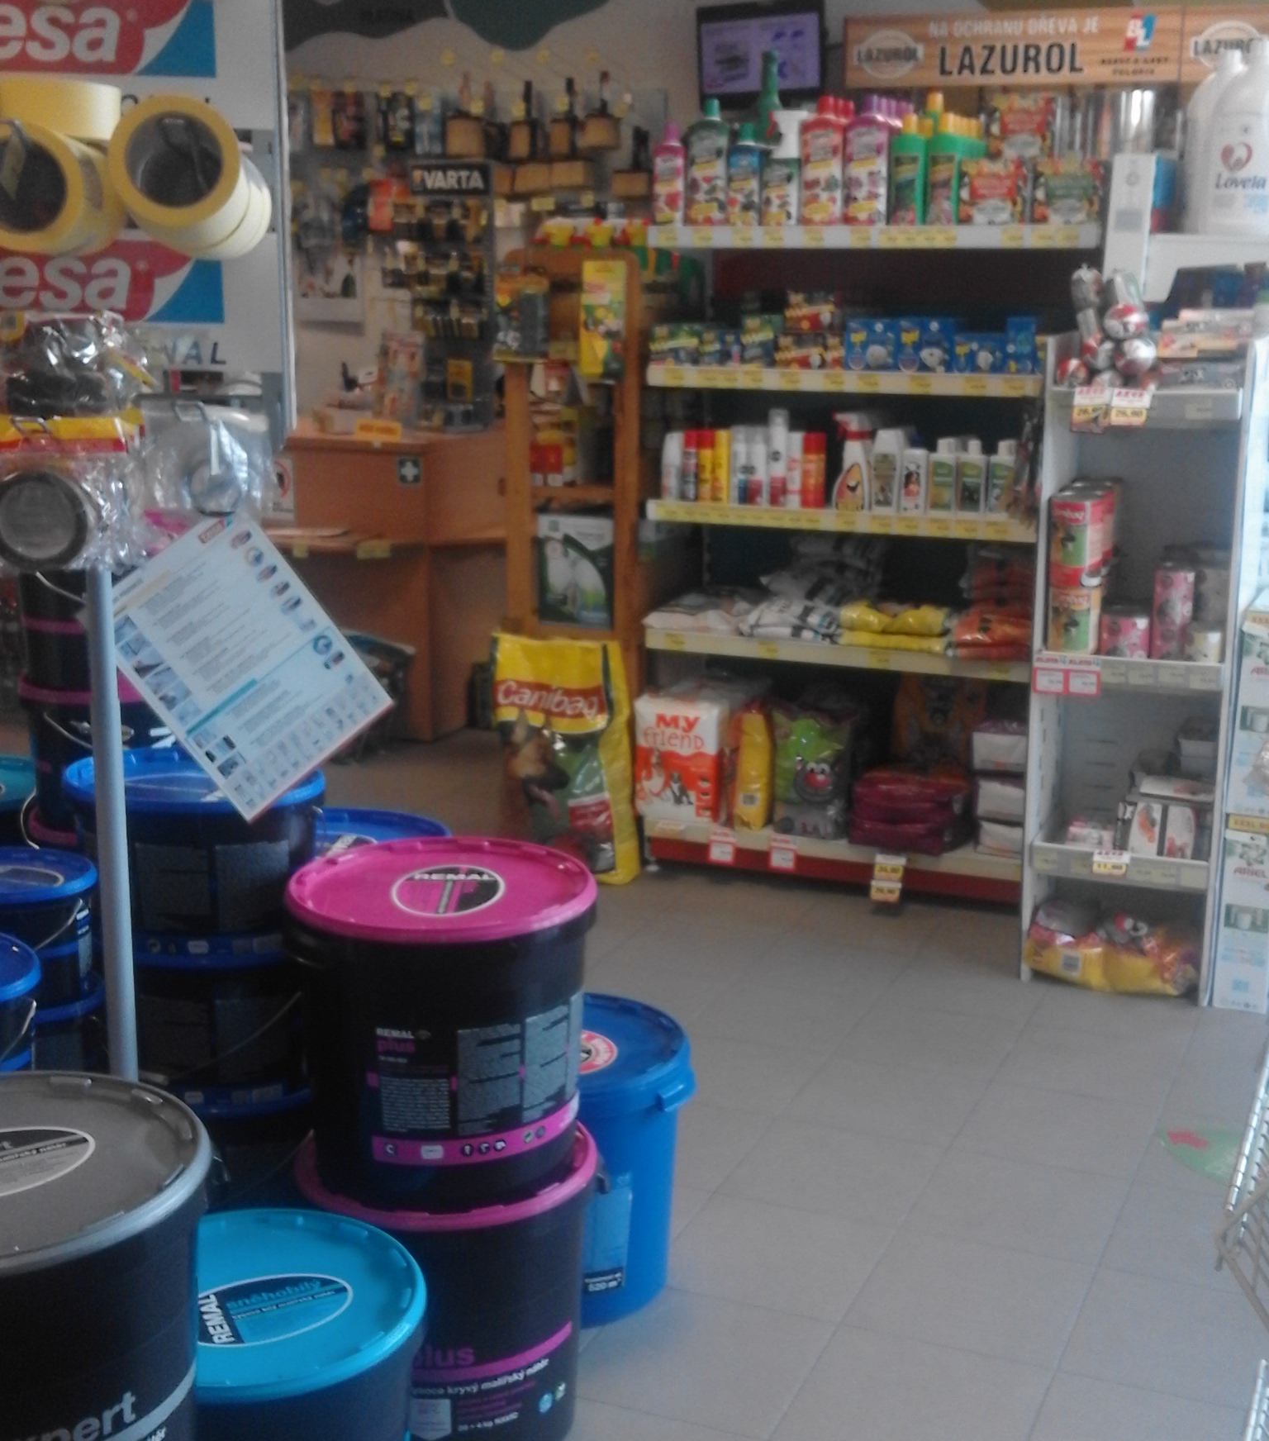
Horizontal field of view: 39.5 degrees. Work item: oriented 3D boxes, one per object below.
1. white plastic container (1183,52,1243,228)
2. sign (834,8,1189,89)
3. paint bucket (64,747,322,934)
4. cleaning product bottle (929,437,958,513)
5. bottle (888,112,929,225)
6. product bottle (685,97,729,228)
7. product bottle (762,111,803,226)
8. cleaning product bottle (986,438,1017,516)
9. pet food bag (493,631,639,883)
[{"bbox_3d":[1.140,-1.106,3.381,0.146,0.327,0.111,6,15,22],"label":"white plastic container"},{"bbox_3d":[1.043,-1.841,4.845,0.938,0.196,0.025,5,14,20],"label":"sign"},{"bbox_3d":[-0.599,0.172,2.430,0.345,0.205,0.345,-1,14,-6],"label":"paint bucket"},{"bbox_3d":[0.671,-0.531,3.834,0.058,0.161,0.042,5,14,20],"label":"cleaning product bottle"},{"bbox_3d":[0.580,-1.168,3.746,0.078,0.230,0.066,5,14,20],"label":"bottle"},{"bbox_3d":[0.158,-1.228,3.890,0.092,0.274,0.070,5,14,20],"label":"product bottle"},{"bbox_3d":[0.321,-1.199,3.834,0.088,0.242,0.066,5,14,20],"label":"product bottle"},{"bbox_3d":[0.789,-0.525,3.792,0.060,0.166,0.042,5,14,20],"label":"cleaning product bottle"},{"bbox_3d":[-0.169,0.079,4.208,0.327,0.543,0.151,7,16,25],"label":"pet food bag"}]

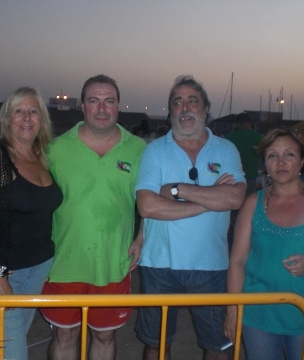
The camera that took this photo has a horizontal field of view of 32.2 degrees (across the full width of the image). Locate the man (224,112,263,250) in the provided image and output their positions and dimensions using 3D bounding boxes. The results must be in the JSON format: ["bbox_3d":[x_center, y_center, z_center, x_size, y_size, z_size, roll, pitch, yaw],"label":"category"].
[{"bbox_3d":[1.137,0.012,6.550,0.520,1.700,0.320,2,7,6],"label":"man"}]

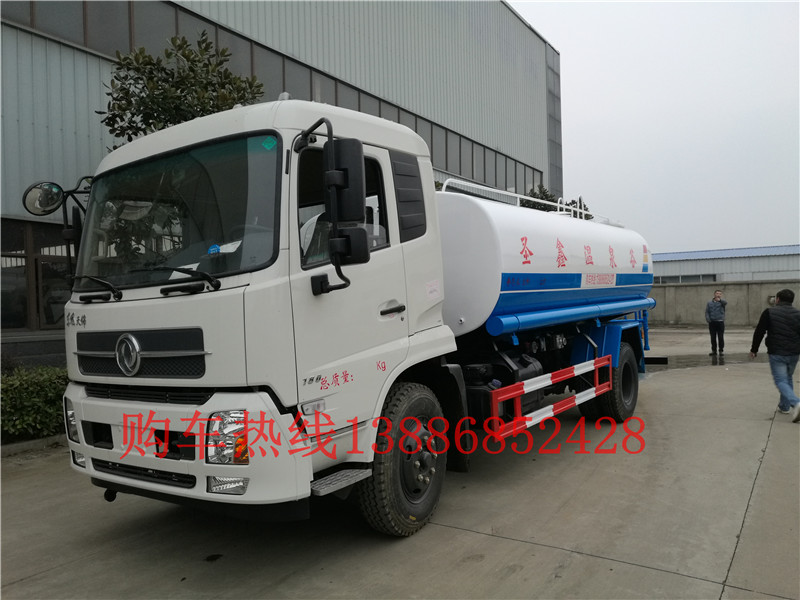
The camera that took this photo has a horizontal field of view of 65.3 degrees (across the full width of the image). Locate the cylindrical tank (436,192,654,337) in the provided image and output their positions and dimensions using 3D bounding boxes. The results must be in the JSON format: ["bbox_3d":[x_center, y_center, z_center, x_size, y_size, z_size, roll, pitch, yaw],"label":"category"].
[{"bbox_3d":[1.400,-0.360,7.950,2.270,1.430,4.750,-3,0,37],"label":"cylindrical tank"}]

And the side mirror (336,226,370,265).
[{"bbox_3d":[-0.259,-0.303,3.470,0.180,0.210,0.100,-3,0,12],"label":"side mirror"}]

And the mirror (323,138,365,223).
[{"bbox_3d":[-0.310,-0.663,3.460,0.205,0.450,0.110,-3,0,12],"label":"mirror"}]

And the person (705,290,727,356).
[{"bbox_3d":[8.240,0.614,16.300,0.560,1.710,0.360,-2,0,27],"label":"person"}]

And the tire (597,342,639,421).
[{"bbox_3d":[2.808,1.060,8.012,0.270,1.010,1.010,-1,0,35],"label":"tire"}]

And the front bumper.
[{"bbox_3d":[-1.490,0.767,3.828,2.300,0.600,0.420,-1,0,35],"label":"front bumper"}]

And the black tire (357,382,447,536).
[{"bbox_3d":[0.046,1.087,4.344,0.270,1.010,1.010,-1,0,25],"label":"black tire"}]

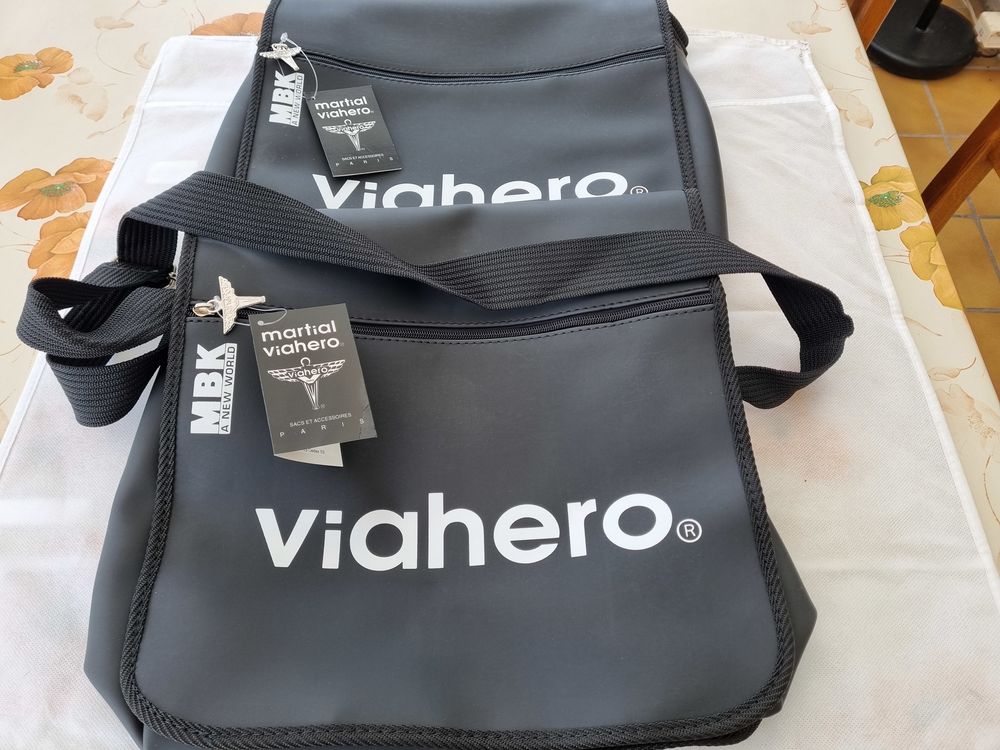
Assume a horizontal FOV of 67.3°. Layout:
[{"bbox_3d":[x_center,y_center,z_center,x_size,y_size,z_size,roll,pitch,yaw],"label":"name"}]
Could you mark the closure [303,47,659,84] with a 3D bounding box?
[{"bbox_3d":[-0.015,-0.252,0.611,0.302,0.012,0.037,0,63,0],"label":"closure"}]

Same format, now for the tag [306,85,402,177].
[{"bbox_3d":[-0.117,-0.195,0.600,0.057,0.004,0.088,-14,68,-18],"label":"tag"}]

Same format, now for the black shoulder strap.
[{"bbox_3d":[-0.040,-0.040,0.482,0.550,0.115,0.130,0,58,0],"label":"black shoulder strap"}]

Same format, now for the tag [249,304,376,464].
[{"bbox_3d":[-0.109,0.003,0.437,0.057,0.008,0.091,-10,67,-19],"label":"tag"}]

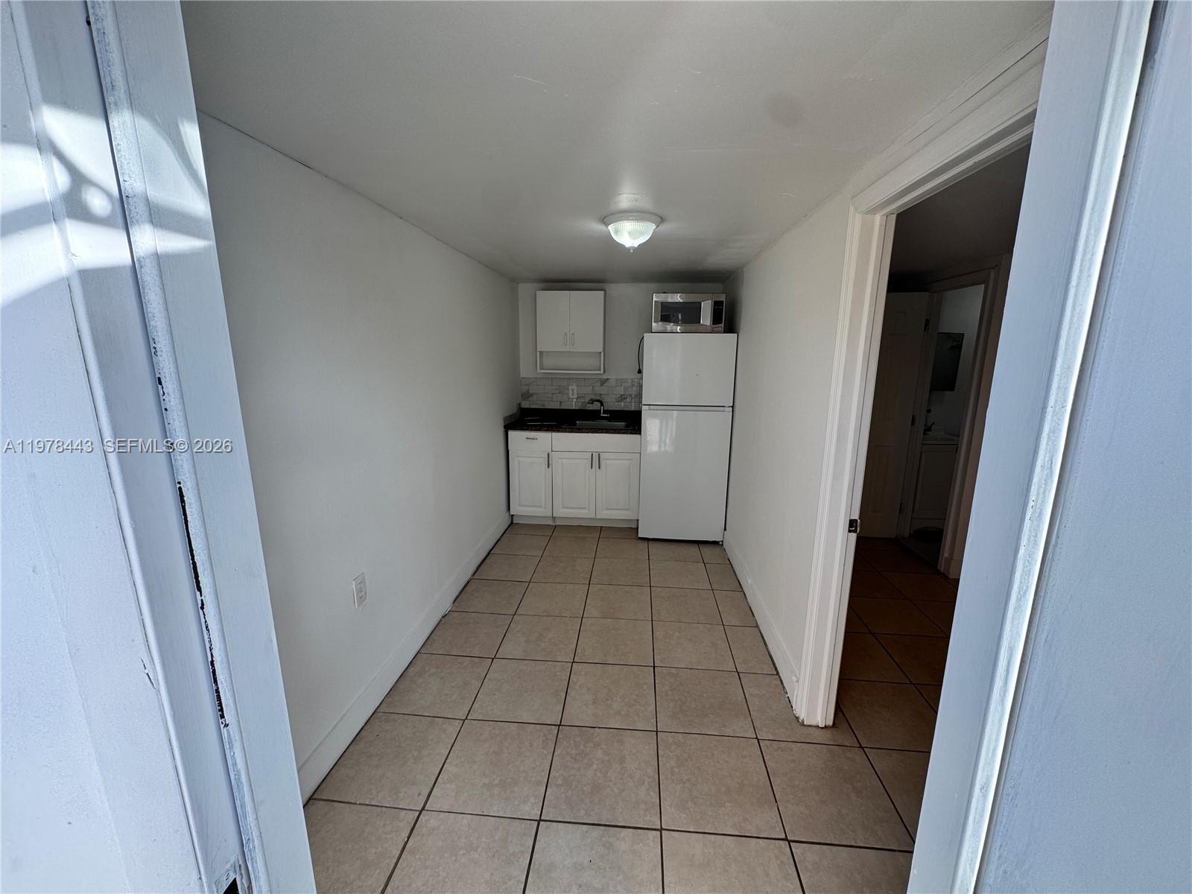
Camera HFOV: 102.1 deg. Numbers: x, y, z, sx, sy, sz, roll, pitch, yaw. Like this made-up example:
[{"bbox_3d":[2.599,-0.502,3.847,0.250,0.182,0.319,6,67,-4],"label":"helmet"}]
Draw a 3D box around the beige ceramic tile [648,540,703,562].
[{"bbox_3d":[0.629,0.824,3.834,0.407,0.010,0.409,1,12,5],"label":"beige ceramic tile"}]

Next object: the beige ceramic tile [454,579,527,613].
[{"bbox_3d":[-0.678,0.968,3.114,0.407,0.012,0.407,1,12,5],"label":"beige ceramic tile"}]

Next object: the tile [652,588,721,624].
[{"bbox_3d":[0.562,1.003,3.049,0.413,0.010,0.413,1,12,5],"label":"tile"}]

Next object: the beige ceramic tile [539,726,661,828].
[{"bbox_3d":[0.032,1.242,1.837,0.407,0.010,0.409,1,12,5],"label":"beige ceramic tile"}]

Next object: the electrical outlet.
[{"bbox_3d":[-0.995,0.609,2.048,0.012,0.121,0.076,1,12,5],"label":"electrical outlet"}]

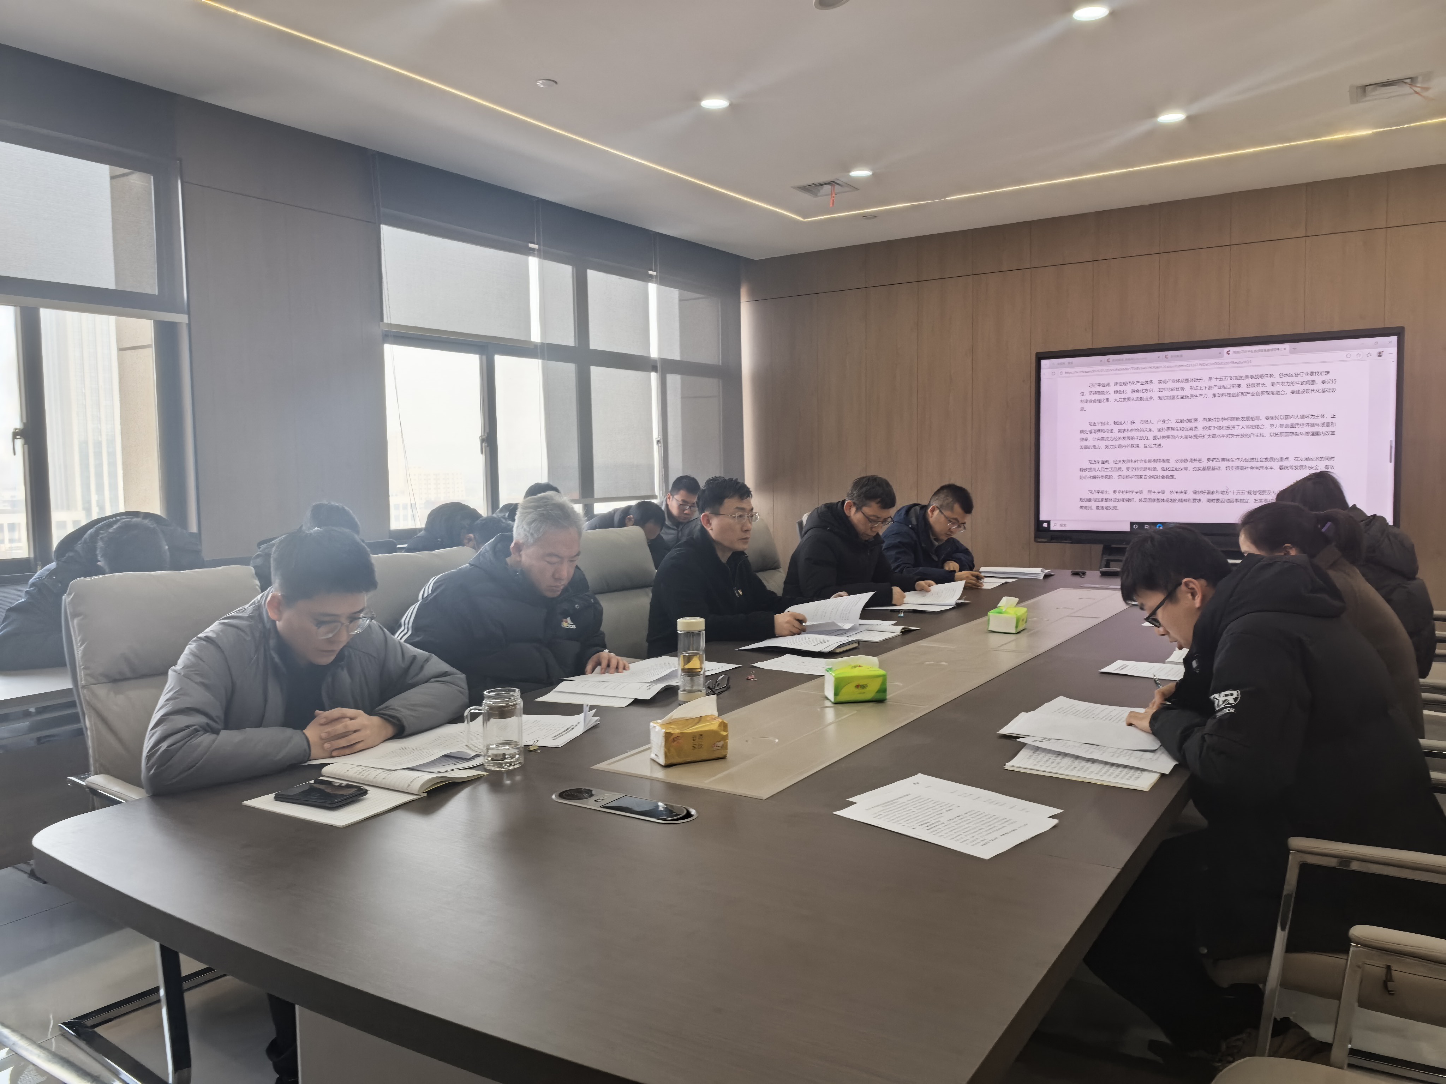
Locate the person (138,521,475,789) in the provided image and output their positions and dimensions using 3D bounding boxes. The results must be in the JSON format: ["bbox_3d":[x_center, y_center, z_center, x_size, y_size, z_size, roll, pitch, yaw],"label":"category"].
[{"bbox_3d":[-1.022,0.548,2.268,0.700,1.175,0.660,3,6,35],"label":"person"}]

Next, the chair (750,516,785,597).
[{"bbox_3d":[0.290,0.443,4.571,0.660,1.075,0.580,3,6,35],"label":"chair"}]

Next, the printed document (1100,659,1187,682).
[{"bbox_3d":[1.240,0.361,2.837,0.297,0.008,0.210,3,6,35],"label":"printed document"}]

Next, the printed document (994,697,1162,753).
[{"bbox_3d":[0.824,0.402,2.213,0.310,0.028,0.400,3,6,35],"label":"printed document"}]

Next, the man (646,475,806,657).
[{"bbox_3d":[0.004,0.412,3.596,0.700,1.300,0.540,3,6,32],"label":"man"}]

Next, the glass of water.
[{"bbox_3d":[-0.462,0.377,2.013,0.116,0.148,0.079,-2,5,-12],"label":"glass of water"}]

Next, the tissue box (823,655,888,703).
[{"bbox_3d":[0.336,0.347,2.541,0.137,0.100,0.082,-1,5,-10],"label":"tissue box"}]

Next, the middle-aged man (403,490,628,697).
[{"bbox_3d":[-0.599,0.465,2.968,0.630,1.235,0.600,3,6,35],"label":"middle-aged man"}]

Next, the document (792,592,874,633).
[{"bbox_3d":[0.358,0.230,3.532,0.300,0.110,0.210,3,6,35],"label":"document"}]

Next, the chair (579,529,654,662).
[{"bbox_3d":[-0.235,0.511,3.819,0.660,1.075,0.580,3,6,35],"label":"chair"}]

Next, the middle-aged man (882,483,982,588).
[{"bbox_3d":[1.036,0.318,4.934,0.680,1.240,0.560,3,6,35],"label":"middle-aged man"}]

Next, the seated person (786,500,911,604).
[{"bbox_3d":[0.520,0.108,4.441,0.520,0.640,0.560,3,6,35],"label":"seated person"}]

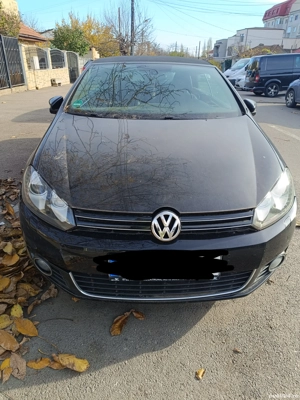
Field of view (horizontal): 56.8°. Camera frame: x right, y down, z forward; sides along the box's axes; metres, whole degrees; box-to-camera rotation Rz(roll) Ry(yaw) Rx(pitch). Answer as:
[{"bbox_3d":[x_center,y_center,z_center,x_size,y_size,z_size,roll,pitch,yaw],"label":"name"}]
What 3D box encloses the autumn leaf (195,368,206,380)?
[{"bbox_3d":[0.243,0.828,1.327,0.033,0.025,0.055,23,34,39],"label":"autumn leaf"}]

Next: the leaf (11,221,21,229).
[{"bbox_3d":[-1.184,0.216,2.447,0.068,0.025,0.139,-9,27,-21],"label":"leaf"}]

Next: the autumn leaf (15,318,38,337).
[{"bbox_3d":[-0.689,0.705,1.543,0.193,0.025,0.074,16,29,29],"label":"autumn leaf"}]

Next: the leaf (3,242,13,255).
[{"bbox_3d":[-1.094,0.376,2.143,0.068,0.030,0.147,-19,32,-36],"label":"leaf"}]

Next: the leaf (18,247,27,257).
[{"bbox_3d":[-0.953,0.387,2.070,0.053,0.025,0.097,-10,27,-22],"label":"leaf"}]

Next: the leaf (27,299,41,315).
[{"bbox_3d":[-0.704,0.639,1.668,0.046,0.035,0.110,10,27,19],"label":"leaf"}]

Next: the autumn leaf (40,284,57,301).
[{"bbox_3d":[-0.636,0.577,1.738,0.105,0.030,0.107,-15,30,-31],"label":"autumn leaf"}]

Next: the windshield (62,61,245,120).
[{"bbox_3d":[0.044,-0.932,2.332,1.440,0.150,0.790,0,57,-2],"label":"windshield"}]

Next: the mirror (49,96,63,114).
[{"bbox_3d":[-0.859,-0.911,2.686,0.180,0.160,0.130,1,25,-1],"label":"mirror"}]

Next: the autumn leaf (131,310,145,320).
[{"bbox_3d":[-0.070,0.678,1.636,0.096,0.030,0.045,20,32,36],"label":"autumn leaf"}]

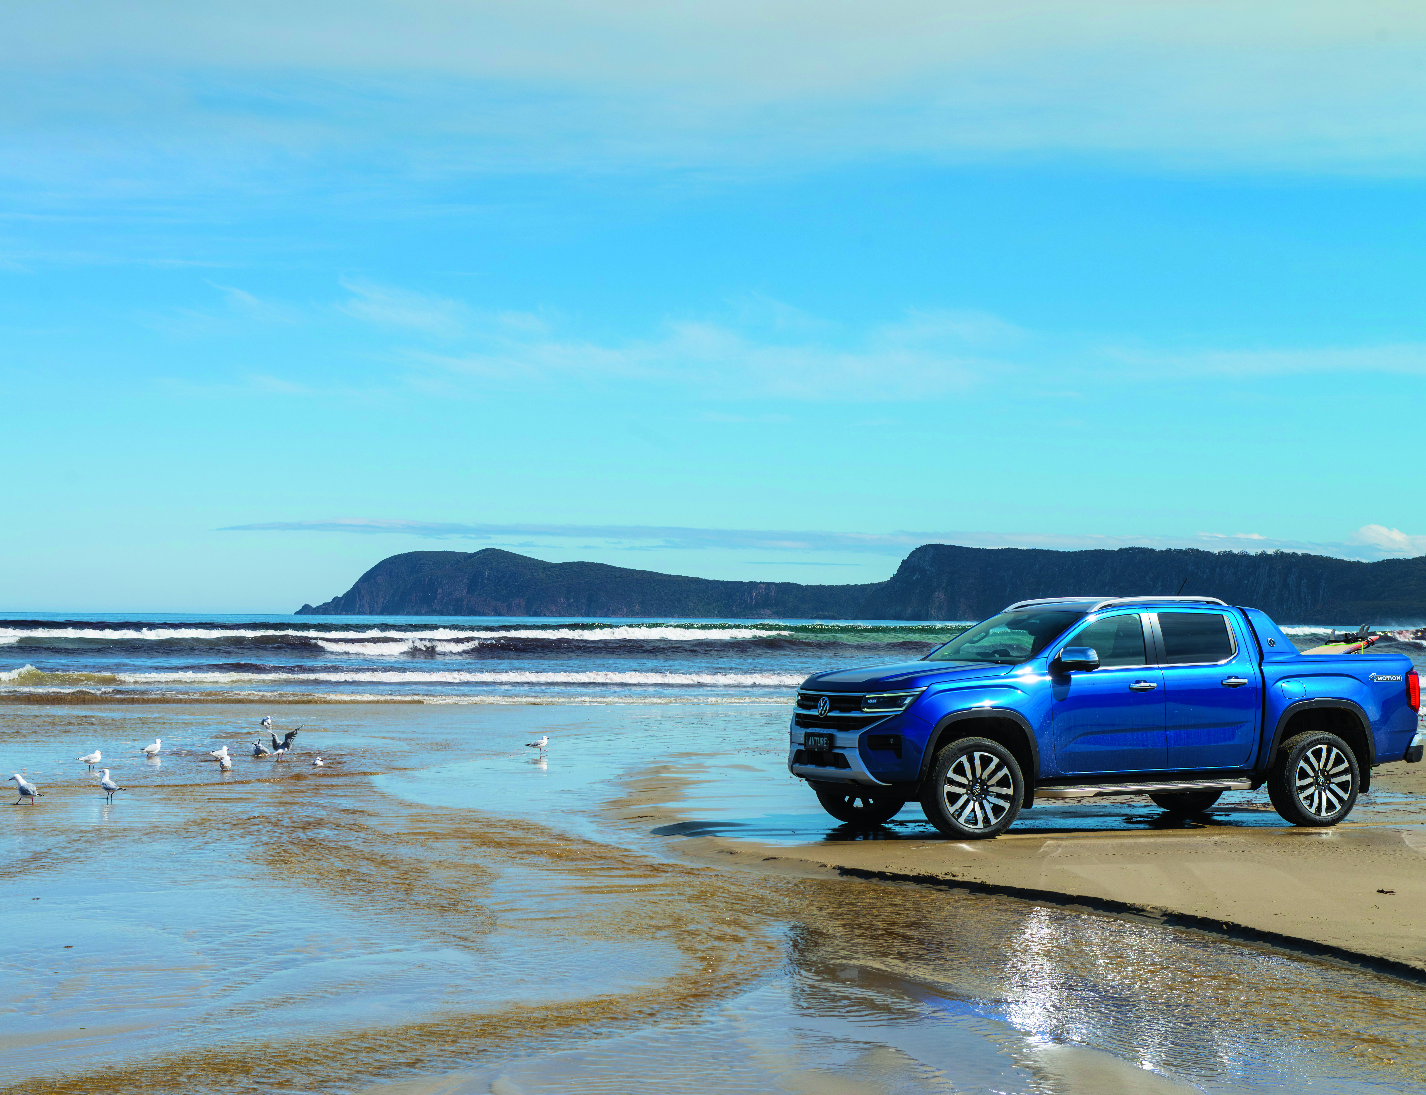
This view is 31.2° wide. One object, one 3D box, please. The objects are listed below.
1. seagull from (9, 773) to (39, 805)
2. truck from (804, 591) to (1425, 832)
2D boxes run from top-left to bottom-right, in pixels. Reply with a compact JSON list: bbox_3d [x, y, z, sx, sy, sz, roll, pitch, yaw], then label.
[{"bbox_3d":[-6.100,2.156,22.700,0.325,0.280,0.125,0,-2,6],"label":"seagull"},{"bbox_3d":[3.240,1.352,21.100,5.350,1.880,2.030,1,-2,-25],"label":"truck"}]

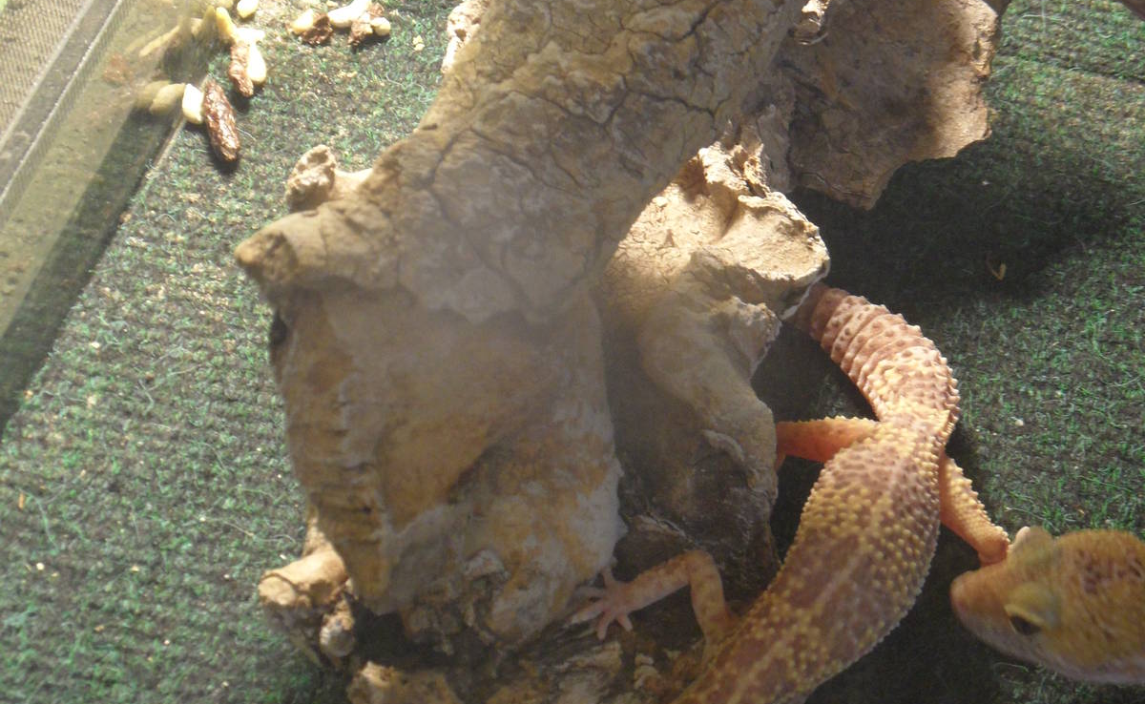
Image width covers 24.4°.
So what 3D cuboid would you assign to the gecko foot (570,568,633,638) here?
[{"bbox_3d":[0.005,0.046,0.478,0.011,0.006,0.014,-26,56,-21],"label":"gecko foot"}]

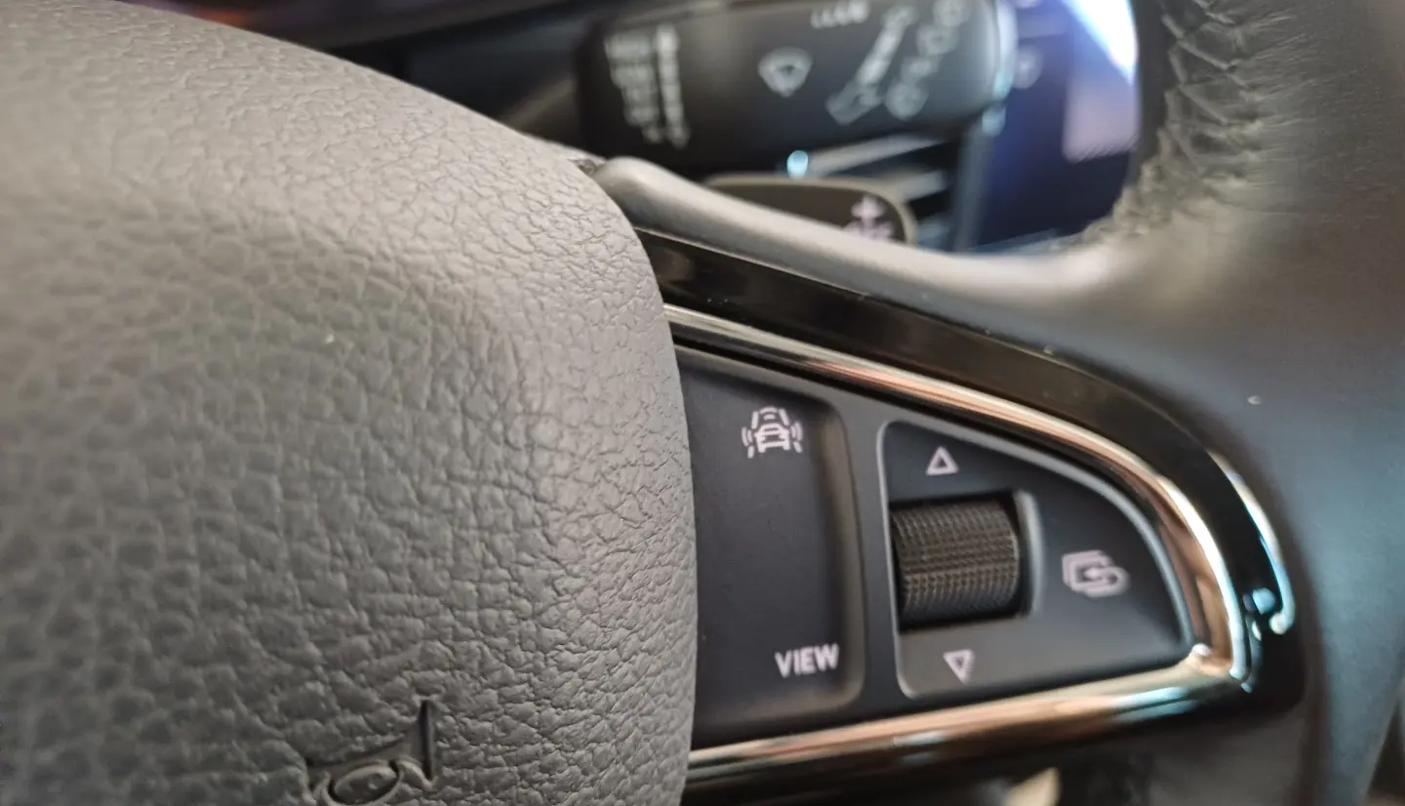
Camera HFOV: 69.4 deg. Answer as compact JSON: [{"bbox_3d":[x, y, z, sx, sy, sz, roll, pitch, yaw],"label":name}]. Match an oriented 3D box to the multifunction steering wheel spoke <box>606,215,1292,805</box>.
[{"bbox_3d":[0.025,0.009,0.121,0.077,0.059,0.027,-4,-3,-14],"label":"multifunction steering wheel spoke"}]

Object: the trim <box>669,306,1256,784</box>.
[{"bbox_3d":[0.028,0.013,0.118,0.068,0.048,0.014,-4,-3,-14],"label":"trim"}]

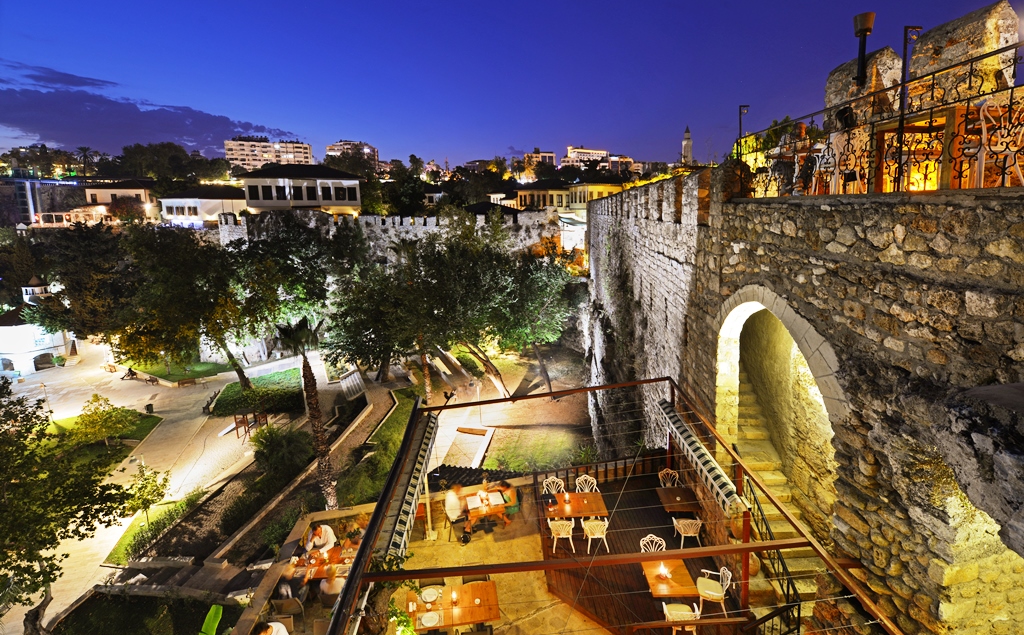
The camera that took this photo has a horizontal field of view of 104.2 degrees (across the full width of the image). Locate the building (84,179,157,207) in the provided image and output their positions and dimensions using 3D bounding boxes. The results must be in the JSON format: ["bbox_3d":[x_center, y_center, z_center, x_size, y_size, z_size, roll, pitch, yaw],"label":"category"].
[{"bbox_3d":[-58.525,-17.988,61.276,8.800,6.000,7.000,-1,15,0],"label":"building"}]

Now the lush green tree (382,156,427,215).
[{"bbox_3d":[-15.384,-18.461,57.000,6.200,9.300,6.000,-6,14,-16],"label":"lush green tree"}]

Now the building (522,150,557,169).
[{"bbox_3d":[14.844,-84.208,215.000,15.000,12.000,12.000,-7,15,-19],"label":"building"}]

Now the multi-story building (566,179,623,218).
[{"bbox_3d":[13.776,-18.057,62.000,8.500,6.600,6.500,-12,17,-35],"label":"multi-story building"}]

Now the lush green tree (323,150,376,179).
[{"bbox_3d":[-27.276,-22.846,68.343,8.600,10.500,8.600,-1,15,0],"label":"lush green tree"}]

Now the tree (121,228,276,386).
[{"bbox_3d":[-25.031,-0.949,31.500,10.300,11.700,9.300,-10,16,-28],"label":"tree"}]

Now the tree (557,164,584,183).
[{"bbox_3d":[14.357,-32.711,96.874,6.800,8.000,6.500,-1,15,0],"label":"tree"}]

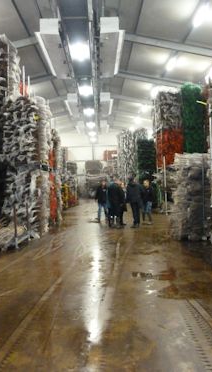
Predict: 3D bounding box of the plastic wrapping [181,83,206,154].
[{"bbox_3d":[4.220,-3.150,17.100,1.150,3.650,1.250,-2,1,-1],"label":"plastic wrapping"}]

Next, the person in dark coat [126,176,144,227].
[{"bbox_3d":[0.990,0.530,11.550,0.550,1.740,0.420,-1,1,20],"label":"person in dark coat"}]

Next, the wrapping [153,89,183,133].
[{"bbox_3d":[3.220,-3.770,17.550,1.150,2.150,1.300,-2,1,-1],"label":"wrapping"}]

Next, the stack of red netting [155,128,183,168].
[{"bbox_3d":[3.320,-1.920,17.400,1.150,2.000,1.250,-2,1,-1],"label":"stack of red netting"}]

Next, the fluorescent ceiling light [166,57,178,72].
[{"bbox_3d":[3.100,-5.680,16.050,0.220,0.140,1.550,-2,1,-1],"label":"fluorescent ceiling light"}]

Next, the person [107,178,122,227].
[{"bbox_3d":[0.330,0.540,11.550,0.550,1.760,0.420,-1,1,20],"label":"person"}]

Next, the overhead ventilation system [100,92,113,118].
[{"bbox_3d":[0.030,-5.560,23.600,0.800,0.500,4.900,-2,1,-1],"label":"overhead ventilation system"}]

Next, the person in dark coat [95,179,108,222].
[{"bbox_3d":[-0.170,0.600,13.700,0.530,1.710,0.380,-2,1,-15],"label":"person in dark coat"}]

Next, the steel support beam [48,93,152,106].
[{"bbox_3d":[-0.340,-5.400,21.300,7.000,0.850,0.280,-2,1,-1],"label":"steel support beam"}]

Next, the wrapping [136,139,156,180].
[{"bbox_3d":[2.480,-1.630,21.500,1.150,2.500,1.200,-2,1,-1],"label":"wrapping"}]

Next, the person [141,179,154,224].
[{"bbox_3d":[1.560,0.600,12.800,0.500,1.670,0.370,-1,1,18],"label":"person"}]

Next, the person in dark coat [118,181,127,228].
[{"bbox_3d":[0.580,0.640,12.800,0.500,1.690,0.360,-2,1,5],"label":"person in dark coat"}]

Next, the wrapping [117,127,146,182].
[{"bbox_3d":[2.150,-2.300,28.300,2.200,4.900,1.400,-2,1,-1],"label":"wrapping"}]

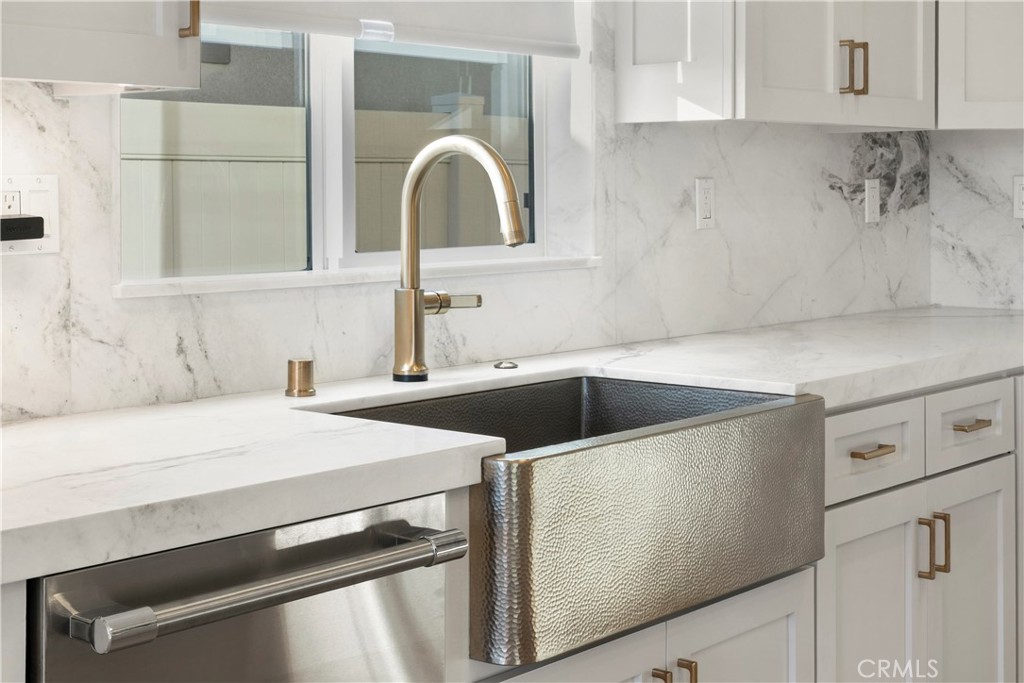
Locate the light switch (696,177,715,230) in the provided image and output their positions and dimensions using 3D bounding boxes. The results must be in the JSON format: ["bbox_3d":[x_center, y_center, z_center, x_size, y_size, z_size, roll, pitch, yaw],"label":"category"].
[{"bbox_3d":[0.445,-0.313,3.432,0.010,0.115,0.070,5,8,42],"label":"light switch"}]

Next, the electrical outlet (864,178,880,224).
[{"bbox_3d":[0.966,-0.373,4.016,0.010,0.115,0.070,5,8,42],"label":"electrical outlet"}]

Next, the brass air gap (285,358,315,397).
[{"bbox_3d":[-0.348,0.059,2.473,0.049,0.058,0.049,0,6,0],"label":"brass air gap"}]

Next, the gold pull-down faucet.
[{"bbox_3d":[-0.051,-0.142,2.618,0.293,0.424,0.191,5,8,42],"label":"gold pull-down faucet"}]

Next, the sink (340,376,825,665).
[{"bbox_3d":[0.085,0.248,2.500,0.530,0.288,0.836,5,8,42],"label":"sink"}]

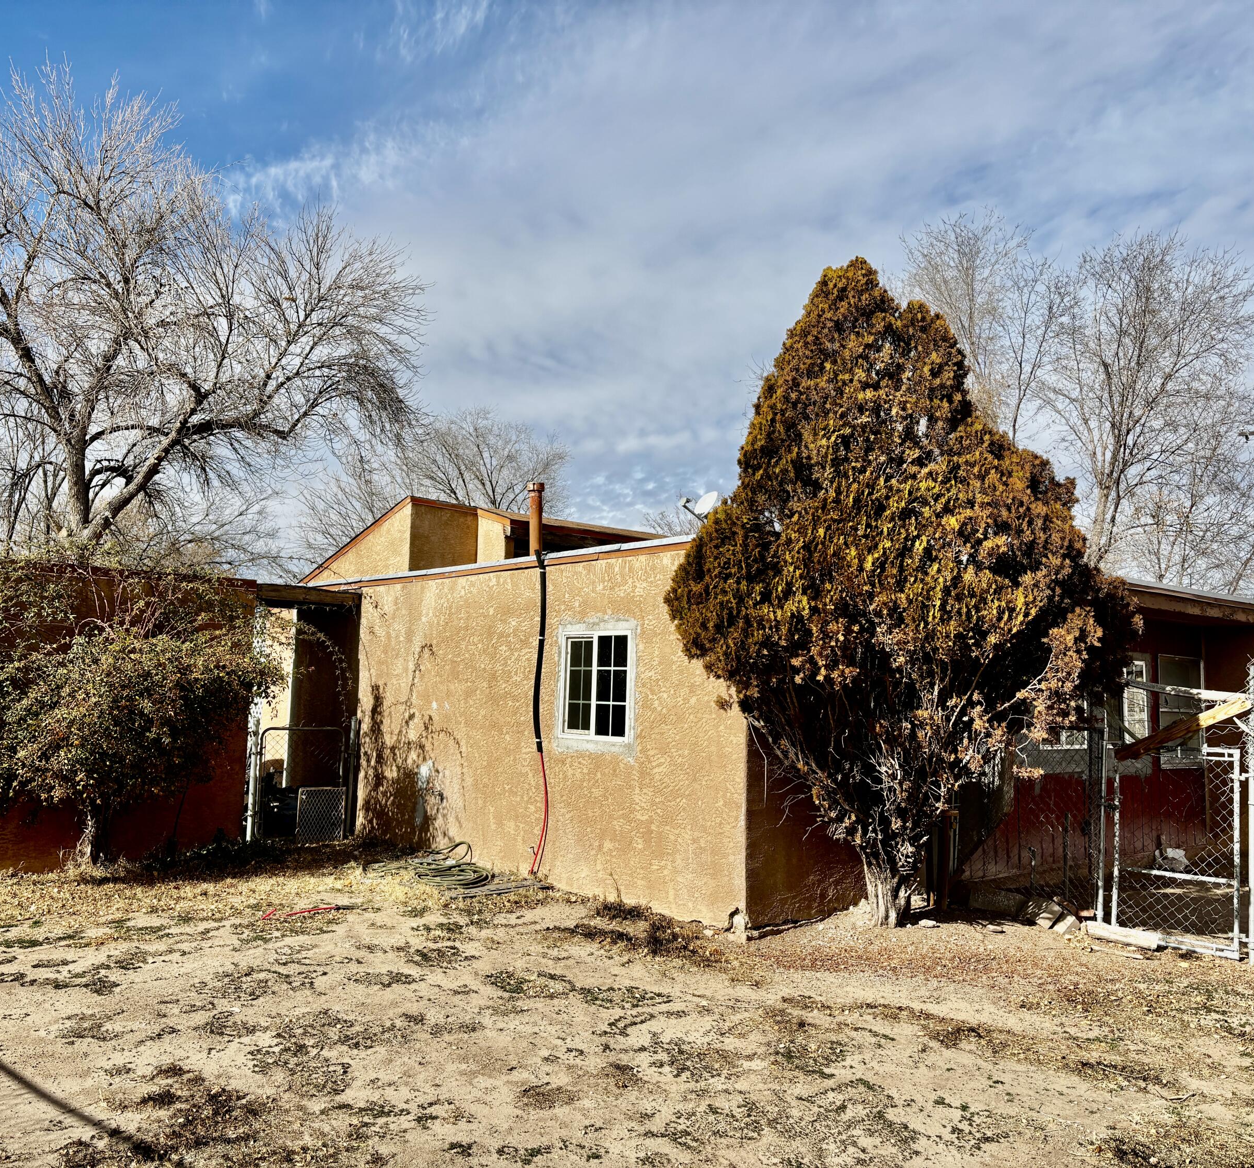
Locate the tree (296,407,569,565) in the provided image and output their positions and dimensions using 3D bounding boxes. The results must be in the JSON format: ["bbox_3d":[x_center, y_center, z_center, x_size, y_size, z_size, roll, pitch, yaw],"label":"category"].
[{"bbox_3d":[-5.083,-0.128,30.144,7.055,9.095,6.702,1,-6,0],"label":"tree"}]

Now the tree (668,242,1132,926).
[{"bbox_3d":[2.028,-0.003,8.640,3.400,4.947,3.200,1,-6,0],"label":"tree"}]

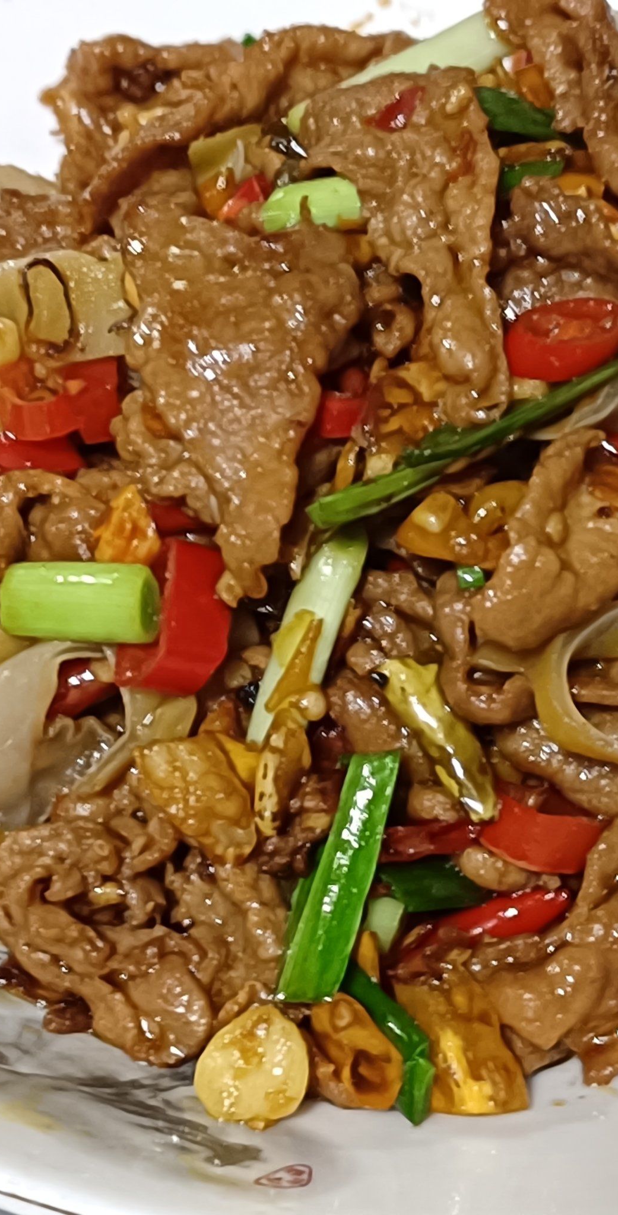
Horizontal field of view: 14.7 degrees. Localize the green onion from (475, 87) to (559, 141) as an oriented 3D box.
[{"bbox_3d":[0.038,-0.089,0.432,0.019,0.005,0.009,28,67,7],"label":"green onion"}]

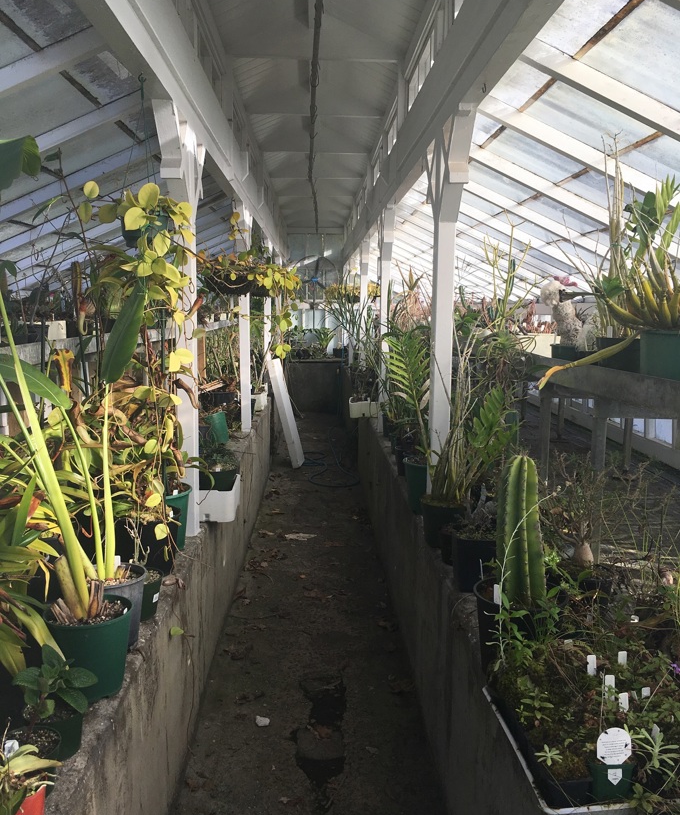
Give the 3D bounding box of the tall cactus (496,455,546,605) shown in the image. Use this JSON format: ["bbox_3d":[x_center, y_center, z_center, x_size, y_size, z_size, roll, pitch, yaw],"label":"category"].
[{"bbox_3d":[0.445,0.294,1.851,0.123,0.360,0.123,0,7,-2],"label":"tall cactus"}]

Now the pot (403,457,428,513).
[{"bbox_3d":[0.383,0.363,3.440,0.203,0.213,0.203,1,7,0],"label":"pot"}]

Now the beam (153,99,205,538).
[{"bbox_3d":[-0.600,-0.267,2.939,0.084,1.568,0.732,0,7,-2],"label":"beam"}]

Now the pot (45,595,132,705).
[{"bbox_3d":[-0.596,0.575,1.815,0.203,0.193,0.203,0,7,-2],"label":"pot"}]

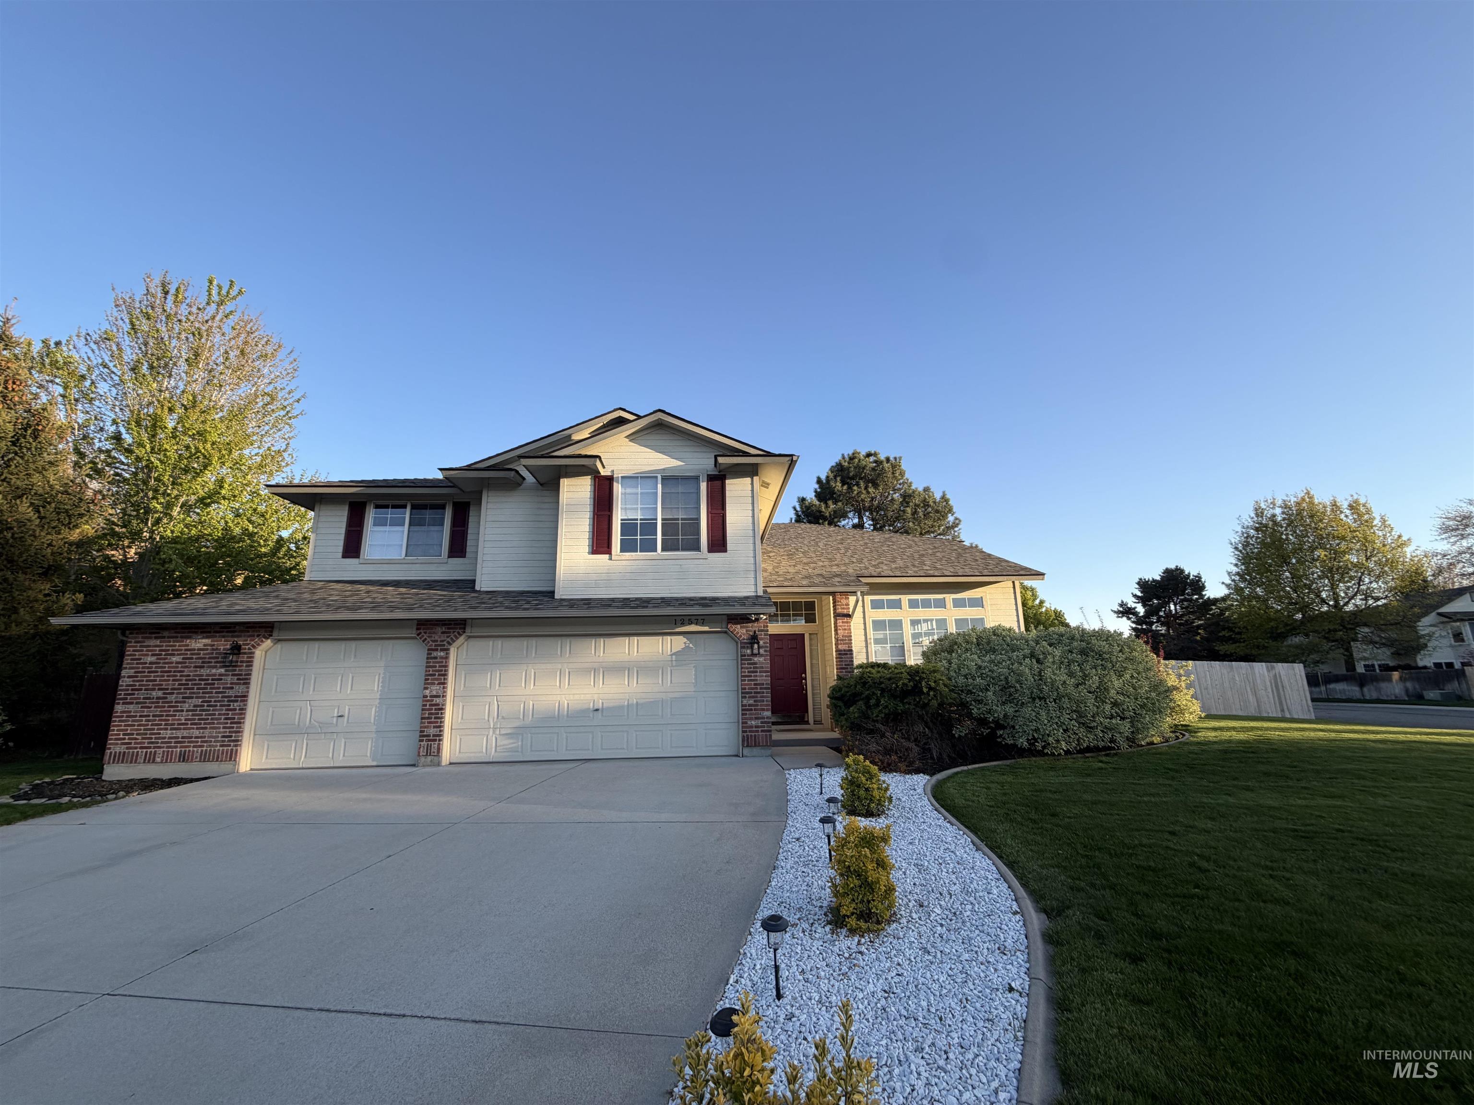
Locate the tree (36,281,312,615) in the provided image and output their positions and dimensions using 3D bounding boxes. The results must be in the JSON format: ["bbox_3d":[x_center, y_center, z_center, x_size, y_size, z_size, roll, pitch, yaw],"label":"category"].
[{"bbox_3d":[-15.889,-1.631,16.878,5.900,13.400,5.900,-1,-11,-3],"label":"tree"}]

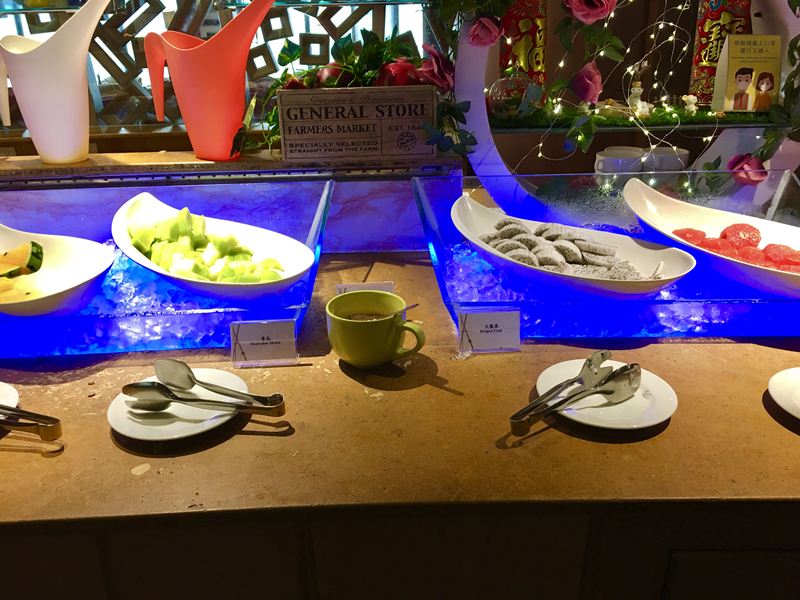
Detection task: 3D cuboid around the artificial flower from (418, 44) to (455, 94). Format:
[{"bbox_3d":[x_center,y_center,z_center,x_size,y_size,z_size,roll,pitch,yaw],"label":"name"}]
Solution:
[{"bbox_3d":[0.079,-0.499,1.450,0.080,0.100,0.075,12,26,28],"label":"artificial flower"}]

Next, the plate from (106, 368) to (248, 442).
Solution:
[{"bbox_3d":[-0.270,0.132,0.826,0.166,0.021,0.166,-1,23,0],"label":"plate"}]

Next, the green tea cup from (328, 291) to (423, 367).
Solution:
[{"bbox_3d":[-0.033,0.045,0.954,0.139,0.080,0.110,7,24,17],"label":"green tea cup"}]

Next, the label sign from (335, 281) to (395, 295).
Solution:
[{"bbox_3d":[-0.055,0.007,1.062,0.090,0.061,0.030,-2,23,-3],"label":"label sign"}]

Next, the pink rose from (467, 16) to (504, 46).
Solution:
[{"bbox_3d":[0.163,-0.506,1.263,0.067,0.062,0.066,1,23,6],"label":"pink rose"}]

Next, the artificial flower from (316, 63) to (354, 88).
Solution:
[{"bbox_3d":[-0.143,-0.495,1.490,0.080,0.070,0.080,-1,23,0],"label":"artificial flower"}]

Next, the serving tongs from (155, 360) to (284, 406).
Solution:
[{"bbox_3d":[-0.238,0.111,0.835,0.200,0.045,0.066,4,24,11],"label":"serving tongs"}]

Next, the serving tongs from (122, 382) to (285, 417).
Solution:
[{"bbox_3d":[-0.231,0.112,0.811,0.205,0.042,0.060,5,24,13],"label":"serving tongs"}]

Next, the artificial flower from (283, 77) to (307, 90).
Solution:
[{"bbox_3d":[-0.214,-0.438,1.363,0.052,0.045,0.052,-1,23,0],"label":"artificial flower"}]

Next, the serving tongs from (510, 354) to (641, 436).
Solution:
[{"bbox_3d":[0.212,0.115,0.811,0.197,0.046,0.062,-18,28,-34],"label":"serving tongs"}]

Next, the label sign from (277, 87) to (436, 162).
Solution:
[{"bbox_3d":[-0.084,-0.356,1.362,0.312,0.142,0.020,-2,23,-1],"label":"label sign"}]

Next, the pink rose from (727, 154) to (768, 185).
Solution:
[{"bbox_3d":[0.707,-0.268,1.364,0.080,0.066,0.070,9,25,22],"label":"pink rose"}]

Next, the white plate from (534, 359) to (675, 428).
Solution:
[{"bbox_3d":[0.256,0.122,0.841,0.167,0.020,0.167,-1,23,0],"label":"white plate"}]

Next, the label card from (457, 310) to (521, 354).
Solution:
[{"bbox_3d":[0.132,0.045,0.981,0.090,0.056,0.036,-1,23,-1],"label":"label card"}]

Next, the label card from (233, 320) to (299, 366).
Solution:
[{"bbox_3d":[-0.191,0.062,0.953,0.091,0.056,0.036,-2,23,-3],"label":"label card"}]

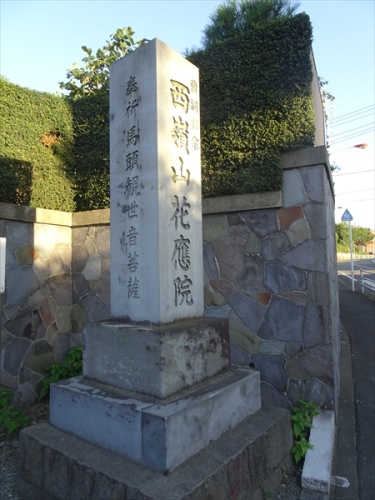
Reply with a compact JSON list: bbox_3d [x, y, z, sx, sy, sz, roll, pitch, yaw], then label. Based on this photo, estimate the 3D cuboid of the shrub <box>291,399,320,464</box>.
[{"bbox_3d":[0.885,1.361,2.600,0.220,0.360,0.270,-3,-5,24],"label":"shrub"}]

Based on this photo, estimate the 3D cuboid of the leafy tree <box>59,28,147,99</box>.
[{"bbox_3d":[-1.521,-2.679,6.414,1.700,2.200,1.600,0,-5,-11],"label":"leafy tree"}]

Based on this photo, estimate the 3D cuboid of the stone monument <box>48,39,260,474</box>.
[{"bbox_3d":[-0.209,-0.106,2.424,0.997,2.457,0.997,-5,-6,38],"label":"stone monument"}]

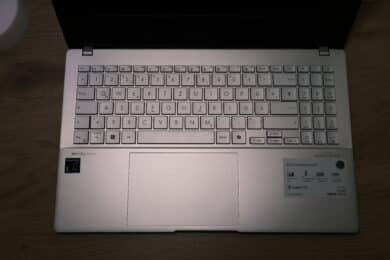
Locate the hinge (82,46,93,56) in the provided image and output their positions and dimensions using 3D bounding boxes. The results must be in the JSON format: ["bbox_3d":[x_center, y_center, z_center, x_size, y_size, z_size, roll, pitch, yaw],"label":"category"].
[{"bbox_3d":[-0.136,-0.100,0.509,0.013,0.008,0.011,0,79,0],"label":"hinge"}]

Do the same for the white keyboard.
[{"bbox_3d":[0.014,-0.032,0.496,0.322,0.005,0.100,0,79,0],"label":"white keyboard"}]

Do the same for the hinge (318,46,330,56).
[{"bbox_3d":[0.164,-0.100,0.507,0.013,0.008,0.011,0,79,0],"label":"hinge"}]

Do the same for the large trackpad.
[{"bbox_3d":[-0.014,0.070,0.476,0.131,0.003,0.086,0,79,0],"label":"large trackpad"}]

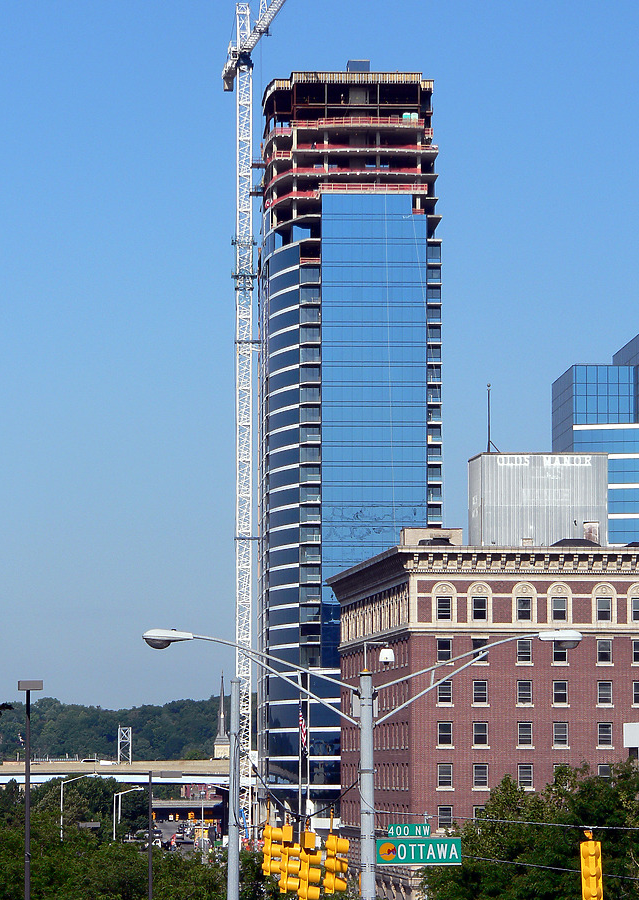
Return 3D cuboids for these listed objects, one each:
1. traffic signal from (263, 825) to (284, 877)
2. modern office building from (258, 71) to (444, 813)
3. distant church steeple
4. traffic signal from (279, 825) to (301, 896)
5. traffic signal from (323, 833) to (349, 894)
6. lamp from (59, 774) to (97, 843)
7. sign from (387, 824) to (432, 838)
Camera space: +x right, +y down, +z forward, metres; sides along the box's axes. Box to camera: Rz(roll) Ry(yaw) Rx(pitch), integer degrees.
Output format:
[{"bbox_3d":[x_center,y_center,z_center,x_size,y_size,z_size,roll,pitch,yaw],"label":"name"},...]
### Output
[{"bbox_3d":[-0.999,8.639,83.000,0.450,1.080,0.340,1,-5,-8],"label":"traffic signal"},{"bbox_3d":[5.125,1.033,636.136,30.000,121.500,46.000,0,-5,0],"label":"modern office building"},{"bbox_3d":[-30.874,82.954,1200.000,5.000,28.500,5.000,0,-5,0],"label":"distant church steeple"},{"bbox_3d":[-0.632,8.567,80.500,0.450,1.380,0.340,1,-5,-8],"label":"traffic signal"},{"bbox_3d":[0.305,7.737,72.000,0.450,1.100,0.340,1,-5,-8],"label":"traffic signal"},{"bbox_3d":[-21.830,34.246,350.000,3.300,10.000,0.350,0,-5,0],"label":"lamp"},{"bbox_3d":[1.641,6.935,70.000,0.765,0.229,0.020,0,-5,0],"label":"sign"}]

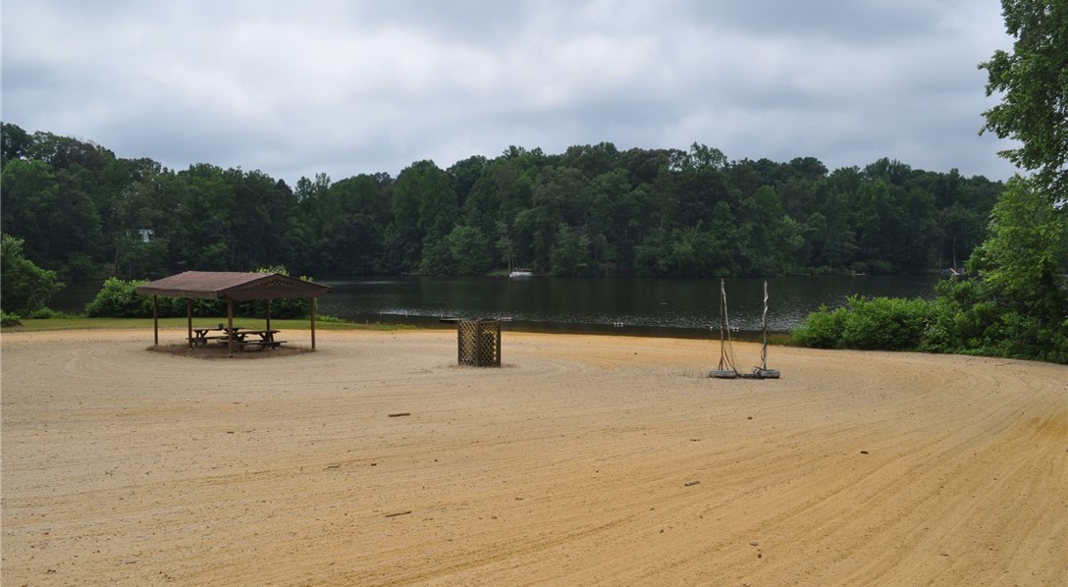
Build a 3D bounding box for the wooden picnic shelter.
[{"bbox_3d":[-13.680,0.708,36.011,4.905,3.329,9.115,-3,4,-44],"label":"wooden picnic shelter"}]

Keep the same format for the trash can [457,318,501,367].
[{"bbox_3d":[-1.509,1.303,22.056,0.830,1.250,0.830,2,4,45],"label":"trash can"}]

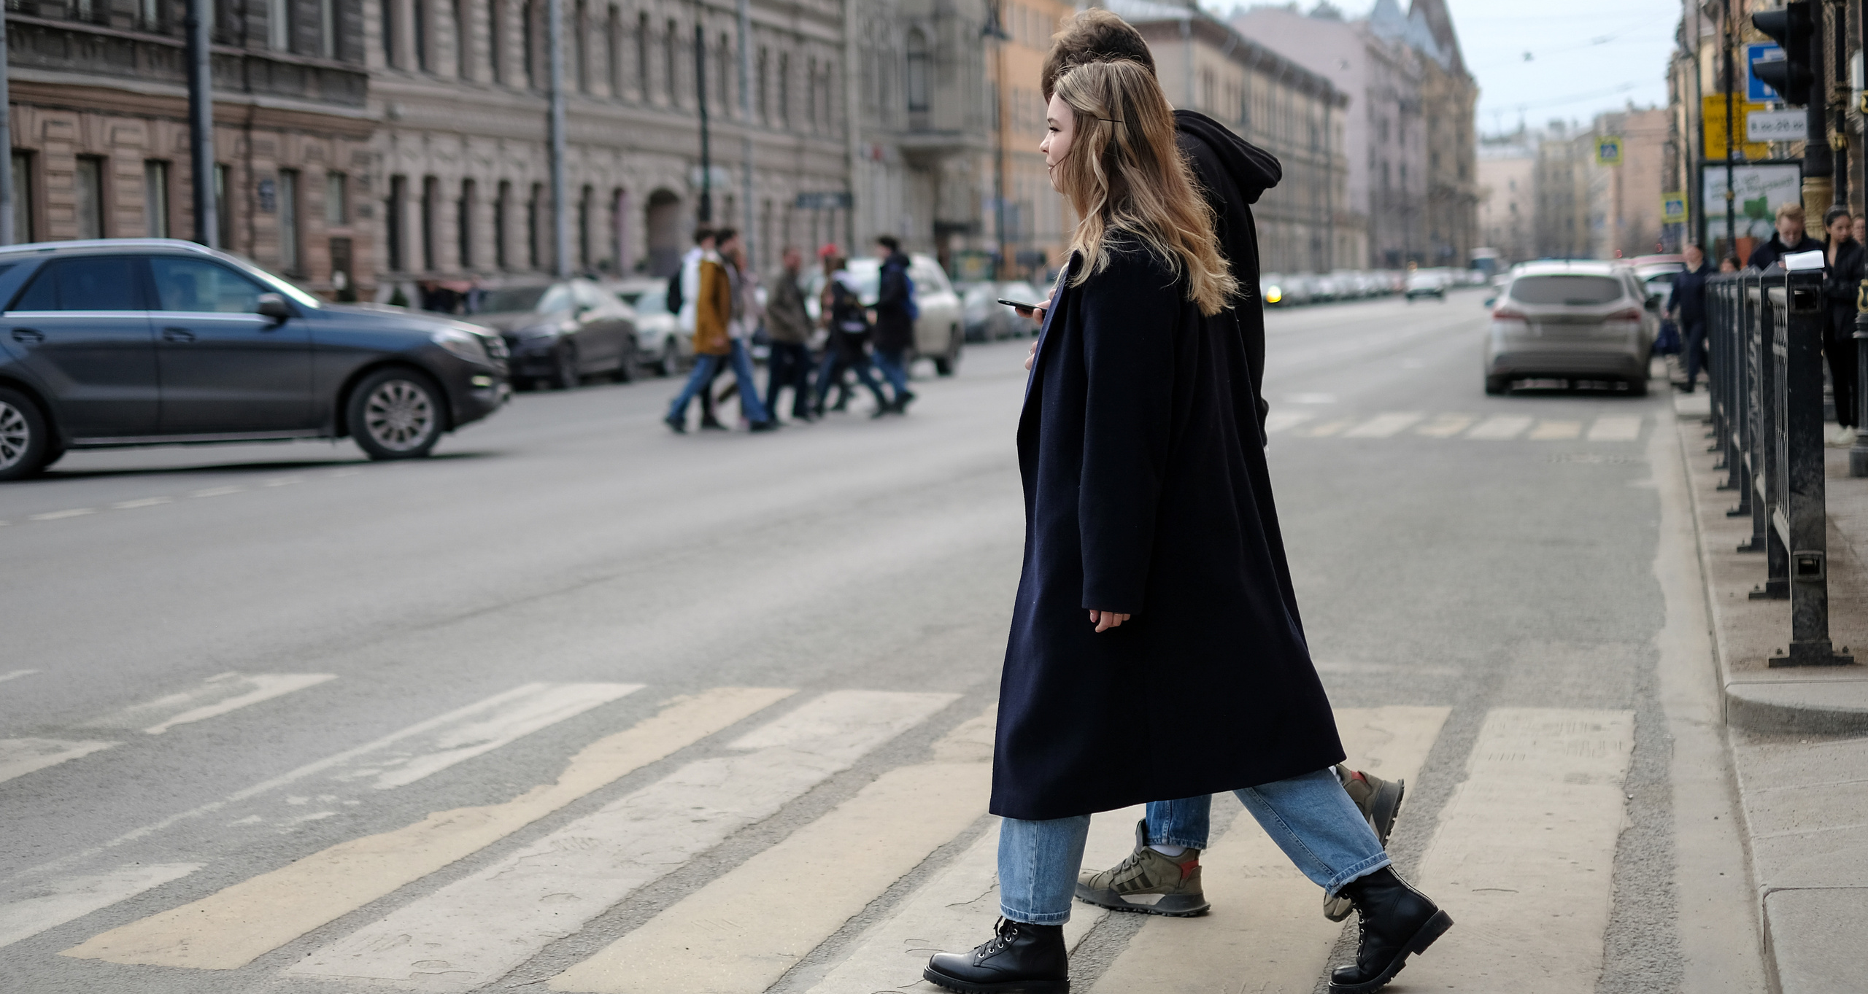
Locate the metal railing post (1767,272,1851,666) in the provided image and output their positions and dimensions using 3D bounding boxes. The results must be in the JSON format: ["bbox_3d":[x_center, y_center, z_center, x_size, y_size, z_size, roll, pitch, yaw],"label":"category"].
[{"bbox_3d":[2.457,-0.089,7.721,0.225,1.120,0.130,0,5,15],"label":"metal railing post"}]

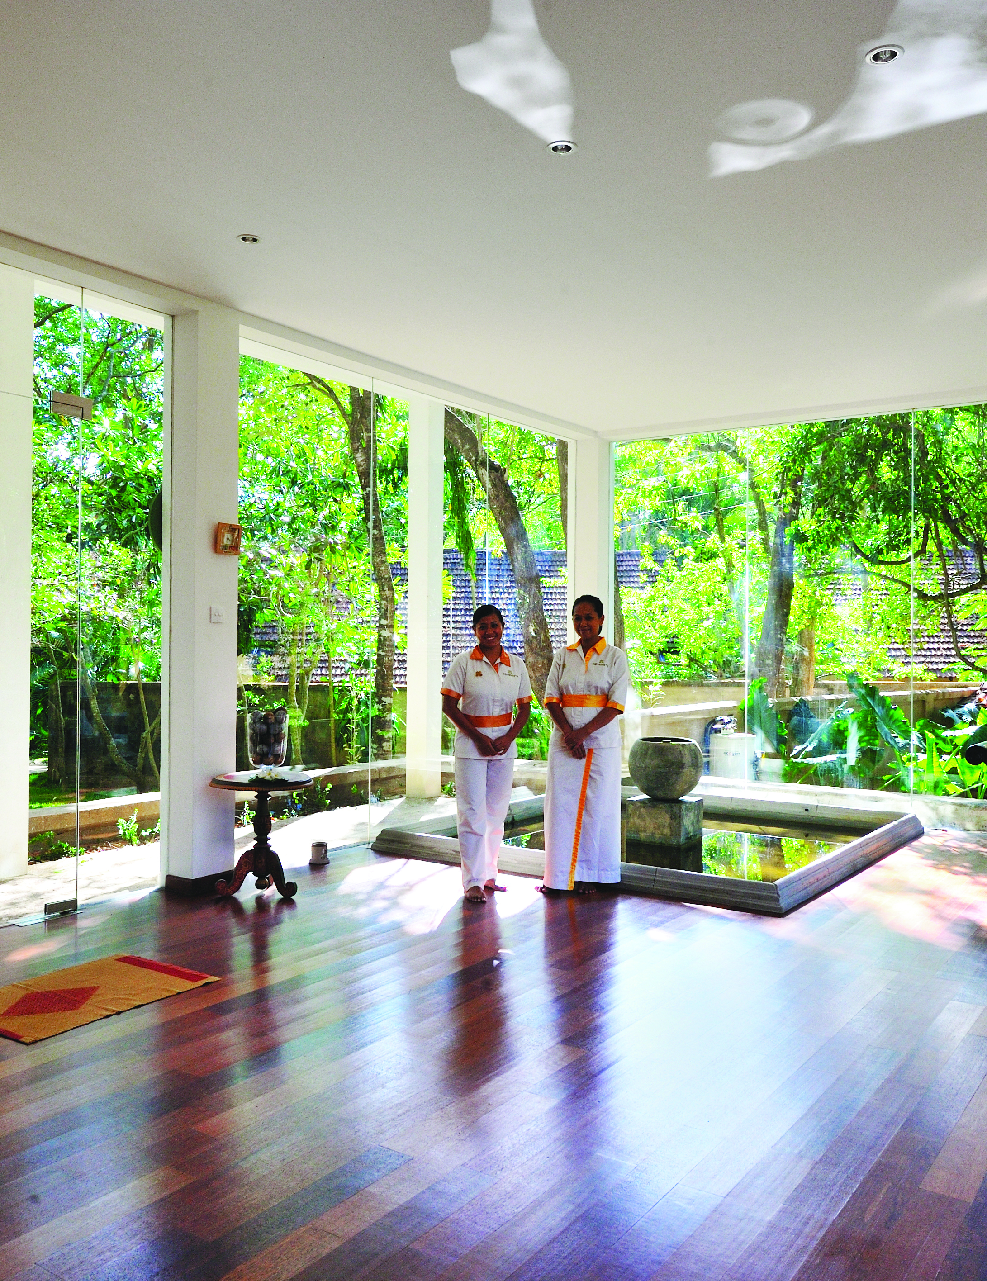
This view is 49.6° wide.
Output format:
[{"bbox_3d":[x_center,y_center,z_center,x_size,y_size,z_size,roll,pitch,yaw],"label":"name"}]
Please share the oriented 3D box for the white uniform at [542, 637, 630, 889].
[{"bbox_3d":[0.508,0.659,5.825,0.456,1.358,0.300,0,0,5],"label":"white uniform"}]

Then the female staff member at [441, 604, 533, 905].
[{"bbox_3d":[-0.032,0.587,5.801,0.489,1.554,0.353,0,0,-13],"label":"female staff member"}]

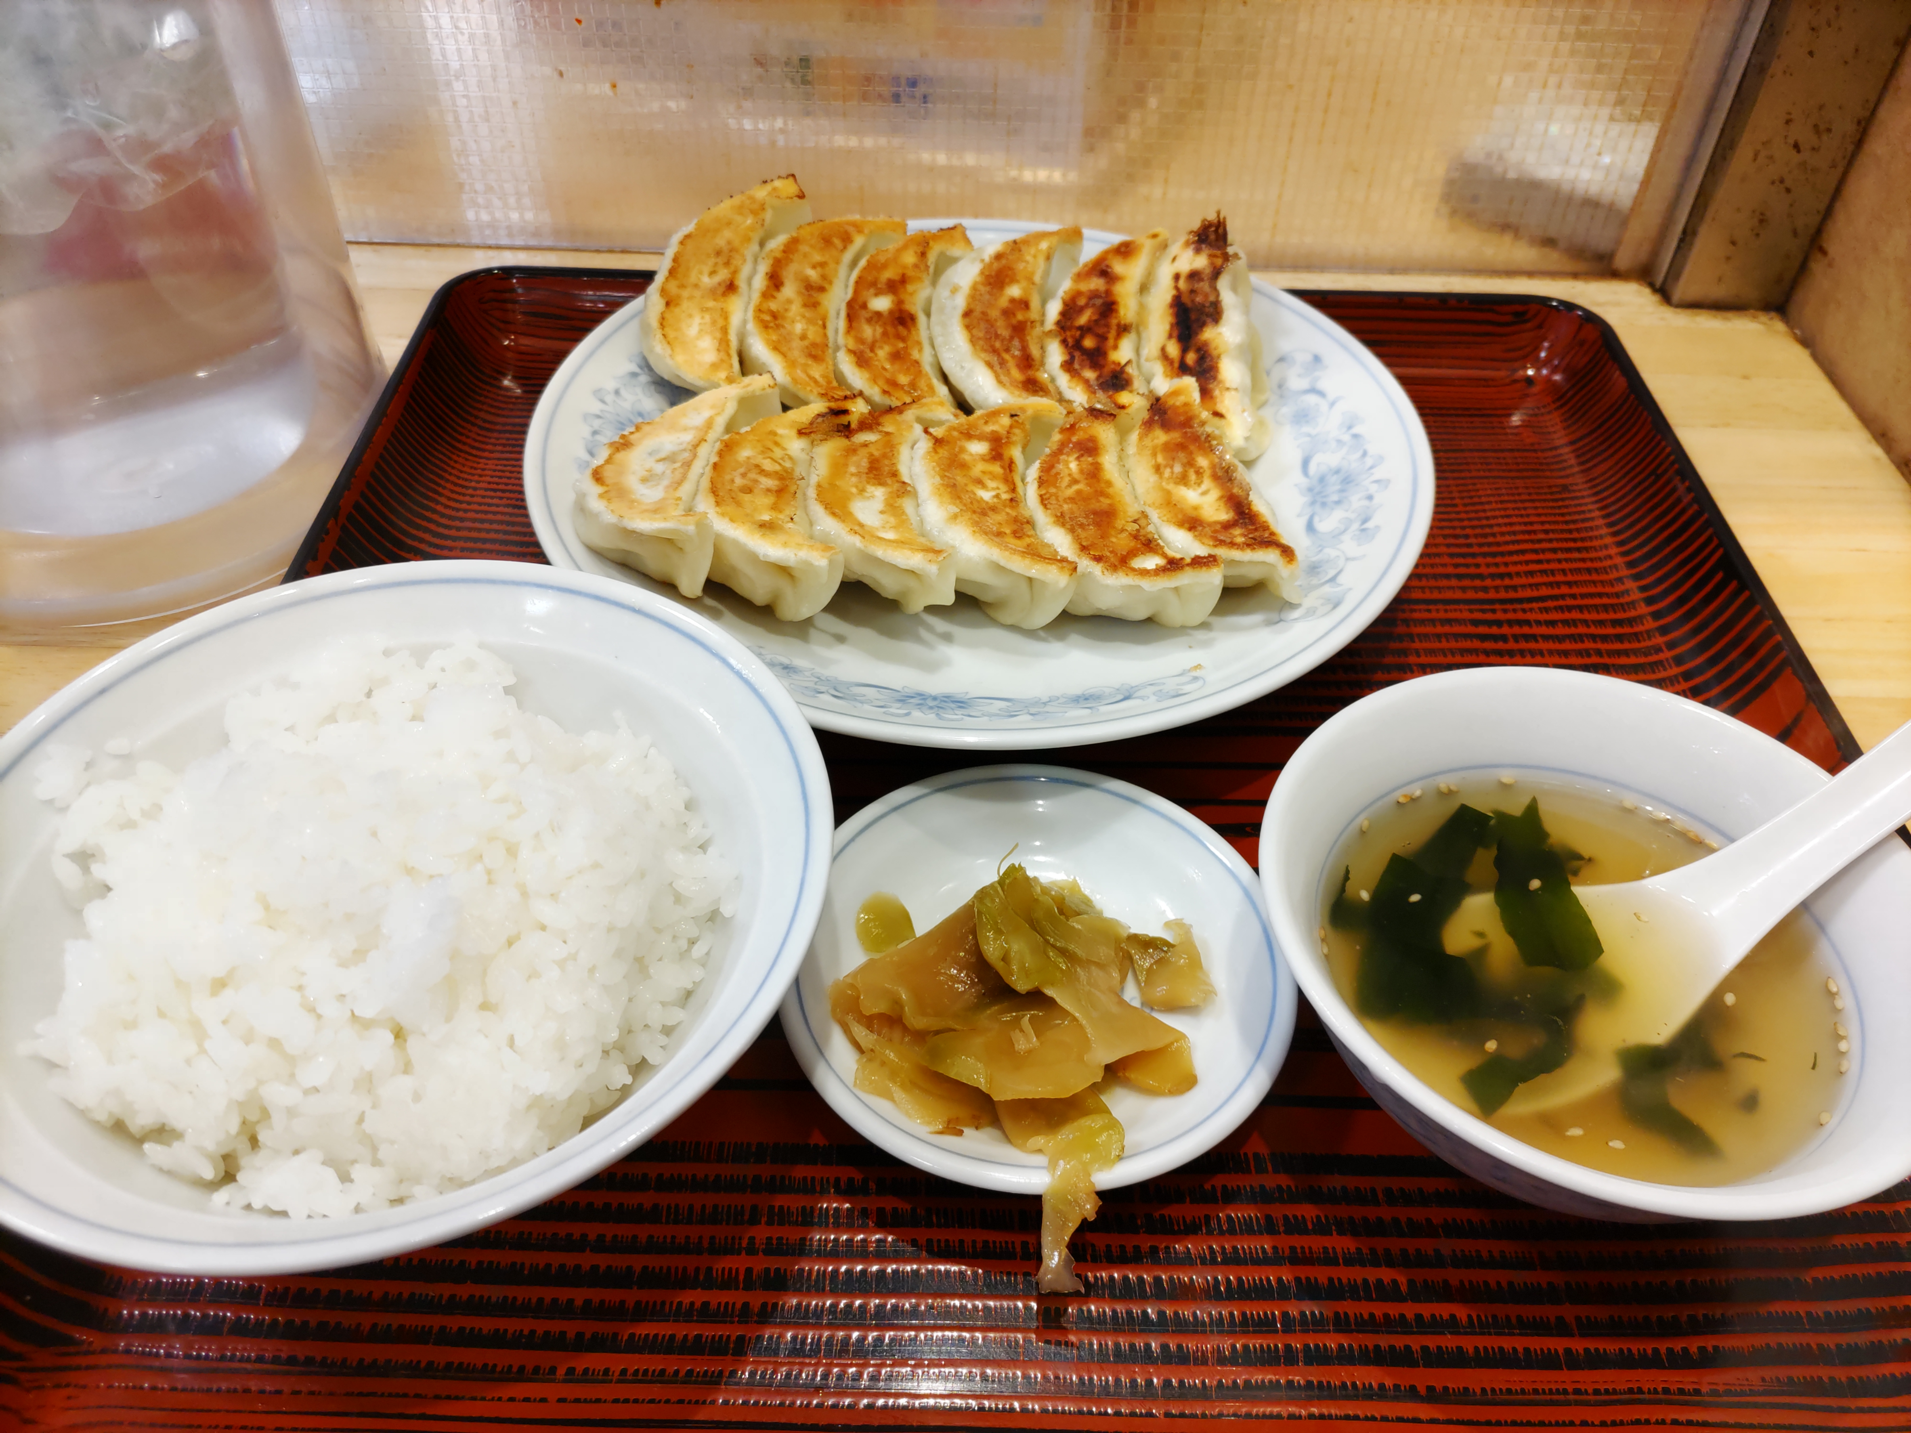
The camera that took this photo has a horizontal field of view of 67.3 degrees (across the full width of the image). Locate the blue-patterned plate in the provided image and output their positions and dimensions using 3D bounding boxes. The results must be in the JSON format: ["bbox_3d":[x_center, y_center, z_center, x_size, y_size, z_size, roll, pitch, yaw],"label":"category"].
[{"bbox_3d":[0.006,-0.070,0.406,0.246,0.028,0.246,1,45,-1],"label":"blue-patterned plate"}]

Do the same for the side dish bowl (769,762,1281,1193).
[{"bbox_3d":[0.015,0.054,0.285,0.100,0.024,0.100,1,45,-1],"label":"side dish bowl"}]

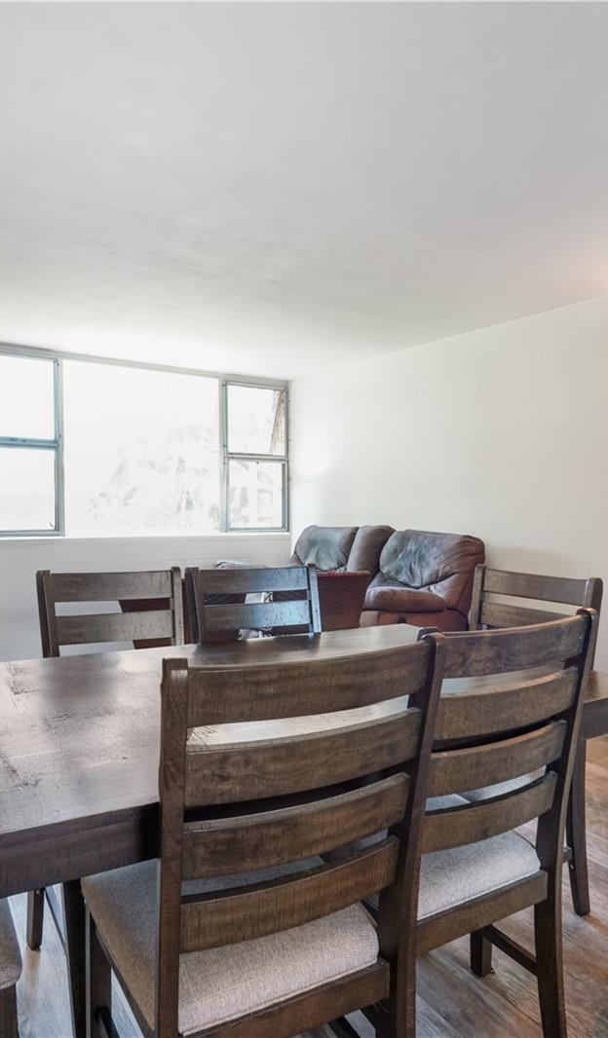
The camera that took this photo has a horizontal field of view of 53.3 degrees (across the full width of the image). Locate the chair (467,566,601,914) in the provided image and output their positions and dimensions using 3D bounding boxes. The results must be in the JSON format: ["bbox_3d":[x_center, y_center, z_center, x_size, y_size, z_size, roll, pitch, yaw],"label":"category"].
[{"bbox_3d":[0.581,0.677,1.931,0.500,1.000,0.465,-1,2,-31],"label":"chair"}]

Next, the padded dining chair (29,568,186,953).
[{"bbox_3d":[-0.570,0.676,1.887,0.465,1.000,0.500,0,1,-22],"label":"padded dining chair"}]

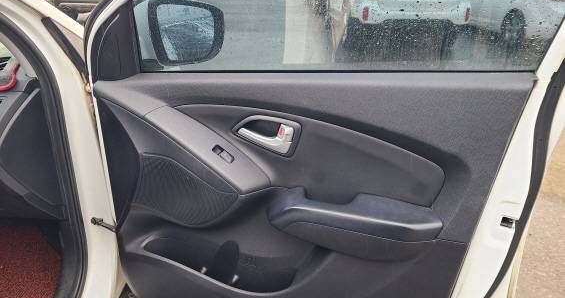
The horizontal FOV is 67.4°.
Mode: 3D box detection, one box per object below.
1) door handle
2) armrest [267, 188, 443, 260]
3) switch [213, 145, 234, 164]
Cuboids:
[{"bbox_3d":[-0.035,-0.022,0.902,0.114,0.046,0.028,16,28,13],"label":"door handle"},{"bbox_3d":[0.146,0.149,0.858,0.335,0.075,0.085,8,25,17],"label":"armrest"},{"bbox_3d":[-0.127,0.012,0.917,0.050,0.020,0.012,37,-5,22],"label":"switch"}]

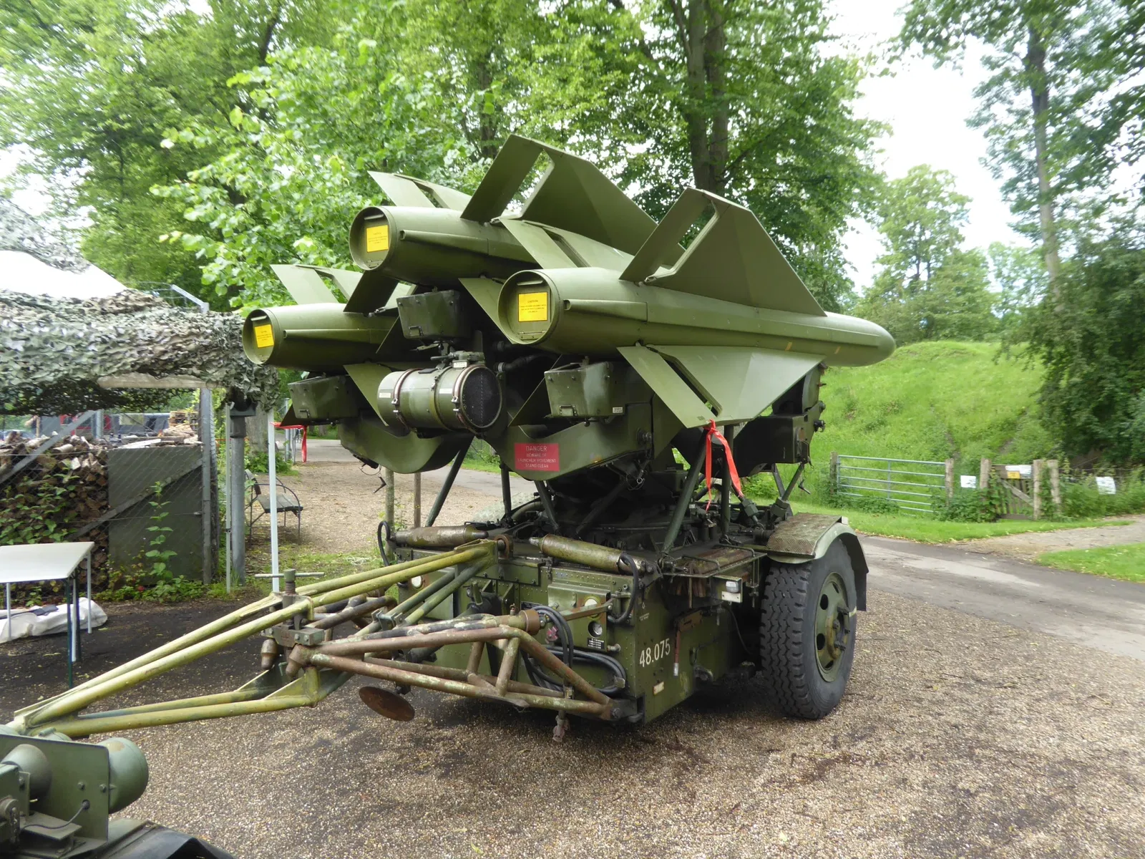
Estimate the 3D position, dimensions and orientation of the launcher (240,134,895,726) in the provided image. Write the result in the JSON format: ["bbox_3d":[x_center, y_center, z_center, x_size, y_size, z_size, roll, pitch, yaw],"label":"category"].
[{"bbox_3d":[0.670,0.142,5.253,2.519,2.778,5.114,-1,-1,36],"label":"launcher"}]

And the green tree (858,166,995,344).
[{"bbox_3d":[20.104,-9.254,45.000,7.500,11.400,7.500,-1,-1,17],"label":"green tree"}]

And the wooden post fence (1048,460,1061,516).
[{"bbox_3d":[9.231,1.139,15.200,0.155,1.130,0.155,-1,-1,17],"label":"wooden post fence"}]

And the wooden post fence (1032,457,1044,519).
[{"bbox_3d":[8.847,1.149,15.100,0.160,1.160,0.160,-1,-1,17],"label":"wooden post fence"}]

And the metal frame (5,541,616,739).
[{"bbox_3d":[-0.949,0.956,2.983,1.400,0.740,2.120,-1,-1,36],"label":"metal frame"}]

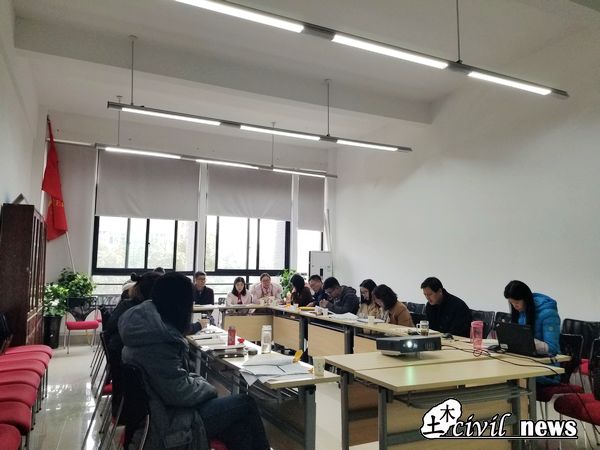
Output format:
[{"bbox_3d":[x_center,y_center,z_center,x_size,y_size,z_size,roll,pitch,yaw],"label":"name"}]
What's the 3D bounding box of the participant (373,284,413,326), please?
[{"bbox_3d":[0.920,1.182,4.478,0.720,1.180,0.500,4,-7,-31],"label":"participant"}]

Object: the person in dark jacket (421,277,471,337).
[{"bbox_3d":[1.495,1.206,4.786,0.780,1.300,0.520,3,-6,-23],"label":"person in dark jacket"}]

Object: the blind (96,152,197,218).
[{"bbox_3d":[-2.728,-0.685,8.267,1.850,1.207,0.080,3,-6,-25],"label":"blind"}]

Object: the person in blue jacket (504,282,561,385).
[{"bbox_3d":[1.875,1.102,3.608,0.720,1.270,0.460,3,-7,-26],"label":"person in blue jacket"}]

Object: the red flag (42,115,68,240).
[{"bbox_3d":[-3.999,-0.758,7.441,0.384,2.028,0.200,3,-6,-25],"label":"red flag"}]

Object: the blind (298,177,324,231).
[{"bbox_3d":[0.251,-0.482,9.411,0.610,1.200,0.060,4,-6,-25],"label":"blind"}]

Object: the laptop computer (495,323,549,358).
[{"bbox_3d":[1.721,0.863,3.444,0.270,0.210,0.350,3,-6,-23],"label":"laptop computer"}]

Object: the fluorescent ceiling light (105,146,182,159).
[{"bbox_3d":[-2.671,-1.224,7.738,1.230,0.070,0.110,4,-6,-25],"label":"fluorescent ceiling light"}]

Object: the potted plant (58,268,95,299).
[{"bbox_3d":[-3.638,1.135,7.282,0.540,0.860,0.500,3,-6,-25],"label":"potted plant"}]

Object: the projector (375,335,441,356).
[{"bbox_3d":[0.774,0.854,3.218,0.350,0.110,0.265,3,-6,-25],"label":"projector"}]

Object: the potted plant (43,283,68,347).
[{"bbox_3d":[-4.196,1.576,7.851,0.460,1.120,0.460,3,-7,-26],"label":"potted plant"}]

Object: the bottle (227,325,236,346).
[{"bbox_3d":[-0.529,0.862,3.517,0.060,0.147,0.060,3,-6,-25],"label":"bottle"}]

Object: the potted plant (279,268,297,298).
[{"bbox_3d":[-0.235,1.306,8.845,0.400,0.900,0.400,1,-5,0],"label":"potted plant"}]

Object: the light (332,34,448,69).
[{"bbox_3d":[0.788,-1.446,3.751,1.160,0.055,0.075,3,-6,-25],"label":"light"}]

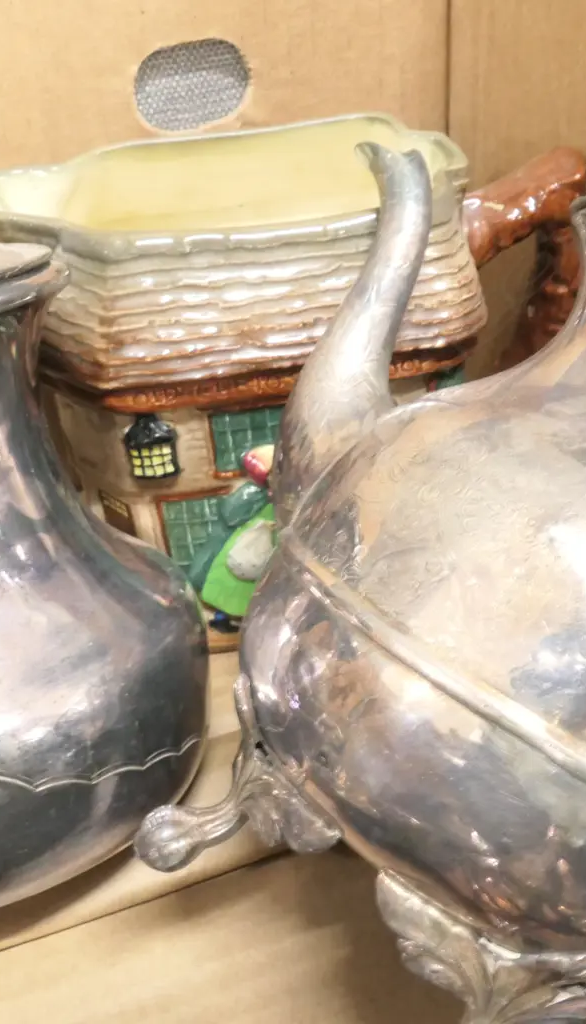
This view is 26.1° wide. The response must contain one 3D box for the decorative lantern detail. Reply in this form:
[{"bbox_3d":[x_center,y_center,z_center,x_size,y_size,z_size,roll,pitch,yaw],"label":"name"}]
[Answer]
[{"bbox_3d":[-0.042,-0.020,0.375,0.015,0.020,0.006,-7,33,-6],"label":"decorative lantern detail"}]

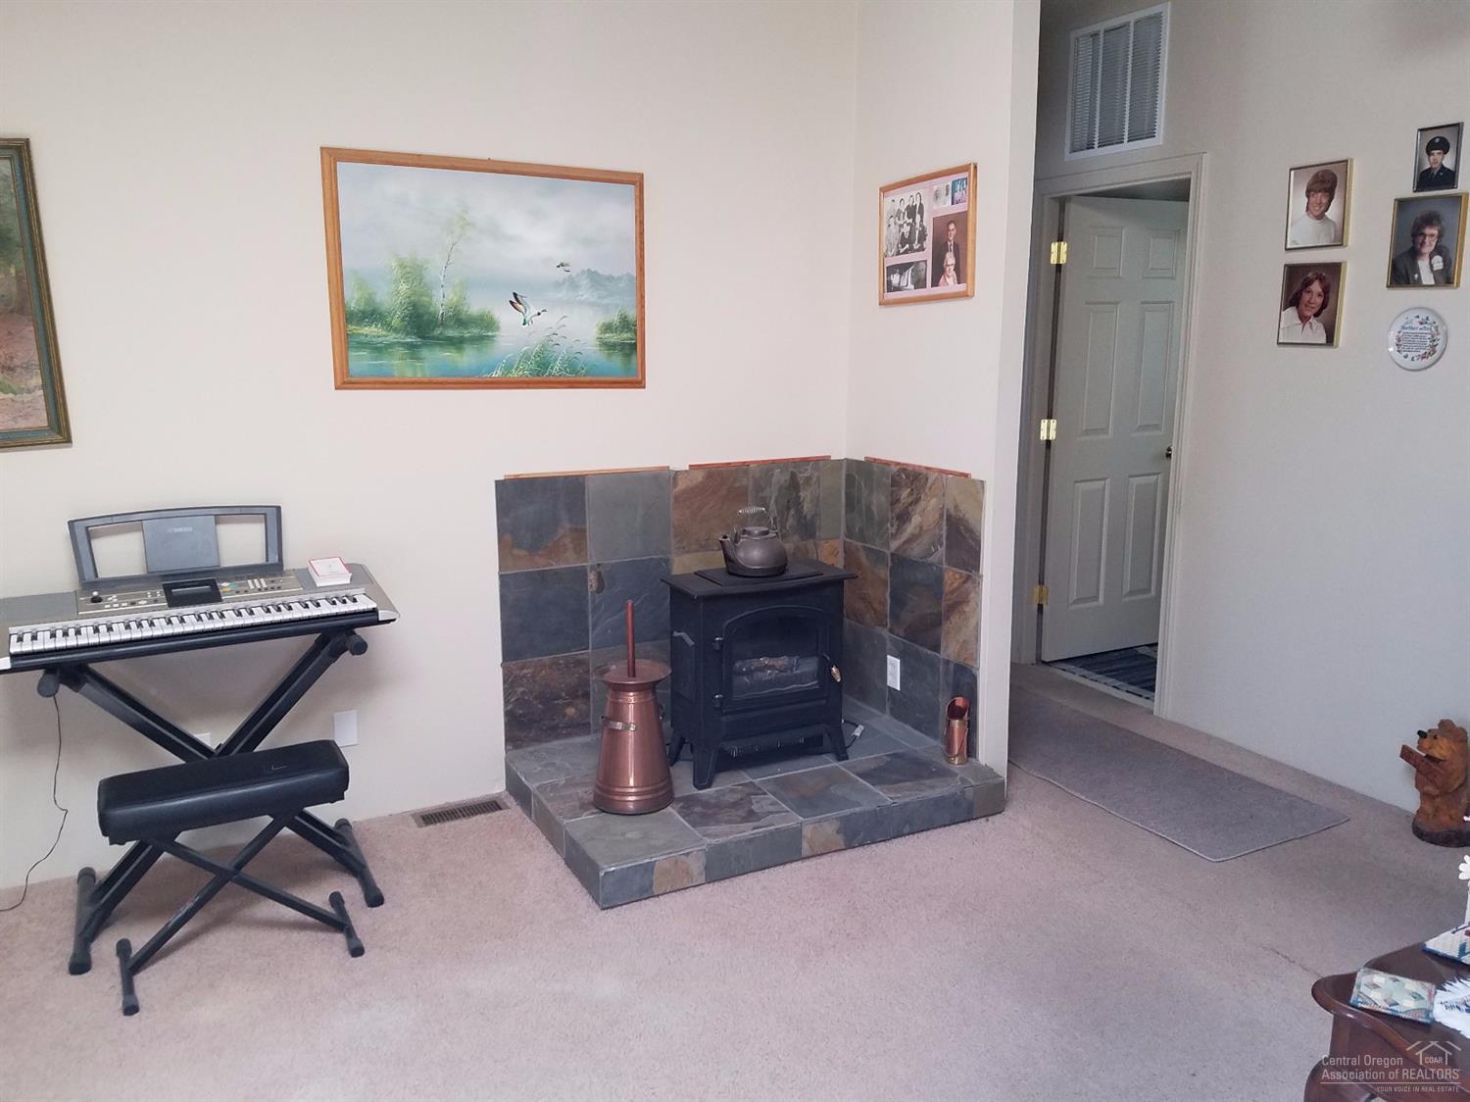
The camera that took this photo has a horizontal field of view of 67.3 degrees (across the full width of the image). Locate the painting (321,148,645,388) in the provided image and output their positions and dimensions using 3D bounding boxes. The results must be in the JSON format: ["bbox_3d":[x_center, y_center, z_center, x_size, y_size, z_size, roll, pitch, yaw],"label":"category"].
[{"bbox_3d":[-0.741,-0.848,3.420,0.986,0.679,0.030,-5,12,-27],"label":"painting"}]

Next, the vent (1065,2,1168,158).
[{"bbox_3d":[1.485,-1.822,4.330,0.022,0.502,0.503,-5,12,-27],"label":"vent"}]

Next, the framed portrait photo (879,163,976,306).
[{"bbox_3d":[0.621,-1.010,3.592,0.022,0.386,0.480,-5,12,-27],"label":"framed portrait photo"}]

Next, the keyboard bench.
[{"bbox_3d":[-1.196,0.757,2.636,0.540,0.470,0.285,-5,12,-27],"label":"keyboard bench"}]

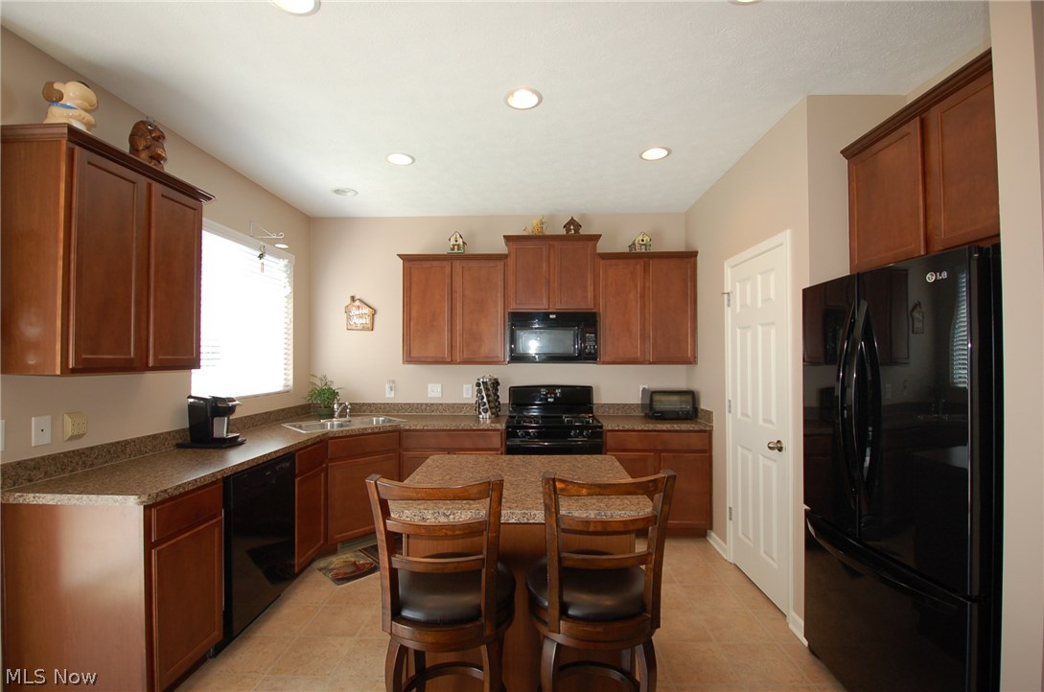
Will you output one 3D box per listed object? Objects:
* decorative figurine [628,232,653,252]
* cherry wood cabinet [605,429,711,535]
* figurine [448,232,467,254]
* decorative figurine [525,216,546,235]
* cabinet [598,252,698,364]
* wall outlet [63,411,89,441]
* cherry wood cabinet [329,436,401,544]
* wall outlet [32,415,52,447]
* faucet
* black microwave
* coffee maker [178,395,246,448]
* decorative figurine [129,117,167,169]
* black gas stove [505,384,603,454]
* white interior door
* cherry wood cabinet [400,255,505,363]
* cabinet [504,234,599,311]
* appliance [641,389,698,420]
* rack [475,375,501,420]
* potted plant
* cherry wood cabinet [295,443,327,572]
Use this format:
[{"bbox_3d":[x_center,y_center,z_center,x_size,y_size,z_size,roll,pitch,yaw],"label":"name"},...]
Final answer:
[{"bbox_3d":[1.027,-0.892,3.755,0.205,0.180,0.140,0,-1,2],"label":"decorative figurine"},{"bbox_3d":[1.082,1.102,3.678,0.848,0.877,0.626,0,-1,2],"label":"cherry wood cabinet"},{"bbox_3d":[-0.576,-0.883,3.771,0.157,0.197,0.131,0,-1,-1],"label":"figurine"},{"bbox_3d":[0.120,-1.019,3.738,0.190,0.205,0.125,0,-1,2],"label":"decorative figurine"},{"bbox_3d":[1.080,-0.308,3.845,0.843,0.939,0.364,0,-1,2],"label":"cabinet"},{"bbox_3d":[-2.065,0.372,2.021,0.035,0.126,0.106,0,-1,2],"label":"wall outlet"},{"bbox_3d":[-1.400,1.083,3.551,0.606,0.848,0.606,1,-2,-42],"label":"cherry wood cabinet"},{"bbox_3d":[-2.061,0.367,1.866,0.008,0.124,0.075,0,-1,2],"label":"wall outlet"},{"bbox_3d":[-1.526,0.530,3.655,0.091,0.202,0.222,1,-2,-42],"label":"faucet"},{"bbox_3d":[0.268,-0.065,3.820,0.755,0.437,0.400,0,-1,2],"label":"black microwave"},{"bbox_3d":[-1.878,0.449,2.649,0.295,0.305,0.215,0,-1,2],"label":"coffee maker"},{"bbox_3d":[-1.844,-0.953,2.165,0.151,0.268,0.141,1,-2,-28],"label":"decorative figurine"},{"bbox_3d":[0.263,0.944,3.659,0.765,1.170,0.680,0,-1,2],"label":"black gas stove"},{"bbox_3d":[1.491,0.458,2.747,0.081,2.111,0.788,0,-1,2],"label":"white interior door"},{"bbox_3d":[-0.588,-0.305,3.898,0.934,0.939,0.364,0,-1,2],"label":"cherry wood cabinet"},{"bbox_3d":[0.267,-0.615,3.859,0.800,0.655,0.350,0,-1,2],"label":"cabinet"},{"bbox_3d":[1.284,0.503,3.773,0.385,0.240,0.290,0,-1,2],"label":"appliance"},{"bbox_3d":[-0.300,0.441,3.794,0.212,0.379,0.212,0,-1,2],"label":"rack"},{"bbox_3d":[-1.753,0.439,3.865,0.263,0.384,0.253,0,-1,2],"label":"potted plant"},{"bbox_3d":[-1.730,1.079,3.001,0.610,0.870,0.420,0,-1,2],"label":"cherry wood cabinet"}]

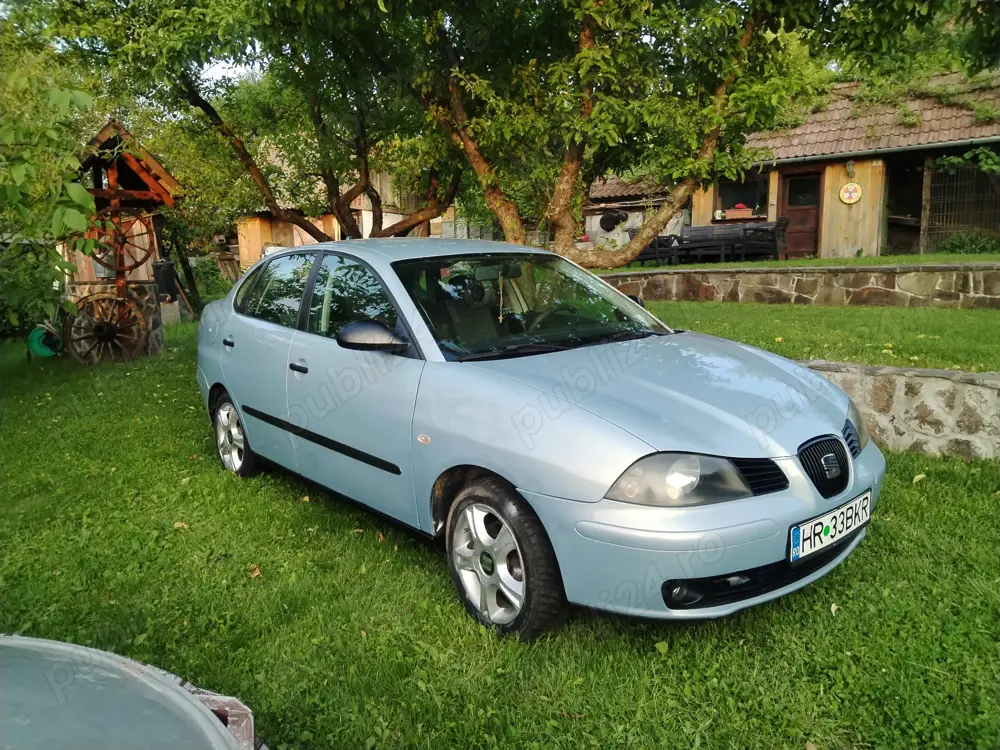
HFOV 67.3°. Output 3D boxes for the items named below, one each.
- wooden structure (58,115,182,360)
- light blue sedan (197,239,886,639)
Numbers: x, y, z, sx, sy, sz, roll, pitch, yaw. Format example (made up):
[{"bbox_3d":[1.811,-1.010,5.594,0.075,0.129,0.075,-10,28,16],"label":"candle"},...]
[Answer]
[{"bbox_3d":[-5.133,-1.718,9.995,1.550,3.000,1.250,-6,10,-37],"label":"wooden structure"},{"bbox_3d":[-0.303,-0.007,4.015,1.710,1.430,4.280,-9,13,-39],"label":"light blue sedan"}]

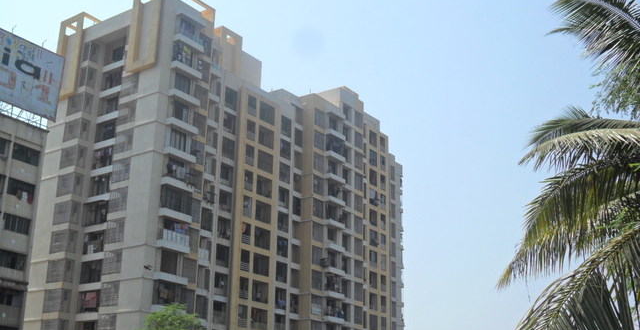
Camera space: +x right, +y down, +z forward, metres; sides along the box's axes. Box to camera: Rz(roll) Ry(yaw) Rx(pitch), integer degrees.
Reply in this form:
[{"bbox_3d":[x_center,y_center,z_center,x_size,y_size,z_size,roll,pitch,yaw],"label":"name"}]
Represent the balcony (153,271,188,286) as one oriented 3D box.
[{"bbox_3d":[-13.386,10.291,73.298,0.846,0.669,3.422,-12,-23,33],"label":"balcony"}]

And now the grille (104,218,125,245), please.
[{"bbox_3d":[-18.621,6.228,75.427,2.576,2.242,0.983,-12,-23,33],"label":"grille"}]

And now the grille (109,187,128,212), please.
[{"bbox_3d":[-18.848,3.371,76.422,2.490,2.230,0.250,-12,-22,34],"label":"grille"}]

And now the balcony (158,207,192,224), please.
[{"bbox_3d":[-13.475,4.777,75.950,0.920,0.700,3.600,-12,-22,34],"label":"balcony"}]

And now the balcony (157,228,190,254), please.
[{"bbox_3d":[-13.333,7.028,74.437,0.846,1.701,3.481,-12,-23,33],"label":"balcony"}]

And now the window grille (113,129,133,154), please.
[{"bbox_3d":[-18.751,-2.233,78.234,2.490,2.250,0.250,-12,-22,34],"label":"window grille"}]

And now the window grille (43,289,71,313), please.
[{"bbox_3d":[-25.136,13.157,77.977,2.478,2.163,1.160,-12,-23,33],"label":"window grille"}]

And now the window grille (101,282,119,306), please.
[{"bbox_3d":[-18.992,11.752,73.711,2.490,2.150,0.250,-12,-22,34],"label":"window grille"}]

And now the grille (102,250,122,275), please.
[{"bbox_3d":[-18.944,8.998,74.602,2.490,2.200,0.250,-12,-22,34],"label":"grille"}]

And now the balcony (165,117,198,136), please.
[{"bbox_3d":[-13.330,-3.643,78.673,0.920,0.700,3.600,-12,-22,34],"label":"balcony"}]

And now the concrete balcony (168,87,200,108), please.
[{"bbox_3d":[-13.121,-6.473,79.138,0.846,0.639,3.501,-12,-23,33],"label":"concrete balcony"}]

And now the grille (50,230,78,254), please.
[{"bbox_3d":[-25.136,7.651,79.900,2.488,2.222,1.131,-12,-23,33],"label":"grille"}]

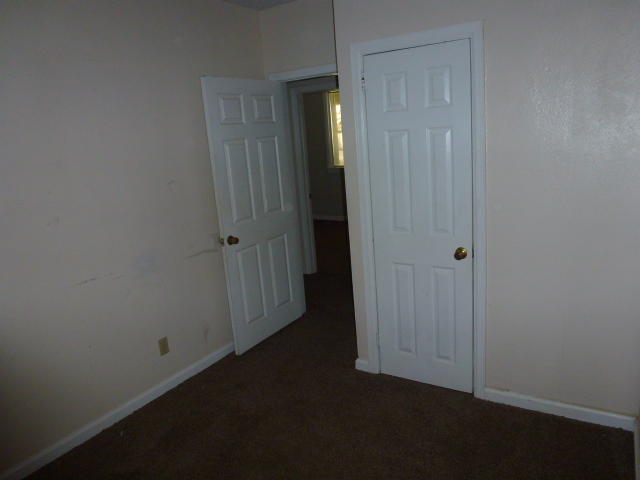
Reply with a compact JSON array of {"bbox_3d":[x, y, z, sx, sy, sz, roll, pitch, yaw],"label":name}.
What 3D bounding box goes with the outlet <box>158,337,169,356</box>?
[{"bbox_3d":[-1.058,0.721,3.010,0.010,0.113,0.070,3,14,32],"label":"outlet"}]

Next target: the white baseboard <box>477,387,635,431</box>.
[{"bbox_3d":[1.278,0.933,2.484,0.782,0.074,0.018,3,14,32],"label":"white baseboard"}]

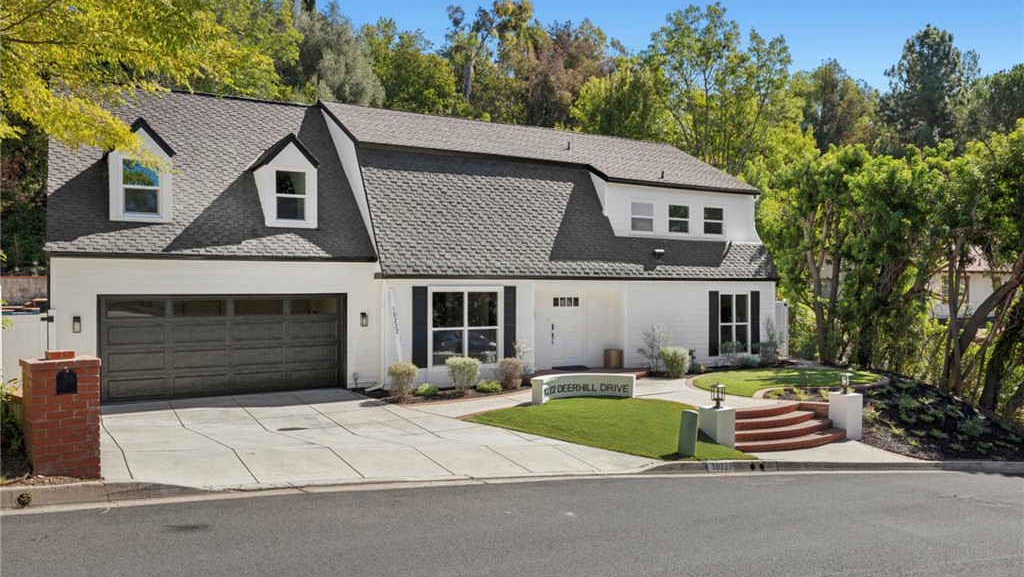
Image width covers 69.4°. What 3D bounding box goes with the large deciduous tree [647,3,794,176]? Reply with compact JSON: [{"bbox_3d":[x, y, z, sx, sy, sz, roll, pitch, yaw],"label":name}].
[{"bbox_3d":[10.158,-7.400,36.000,7.300,13.000,7.000,0,0,0],"label":"large deciduous tree"}]

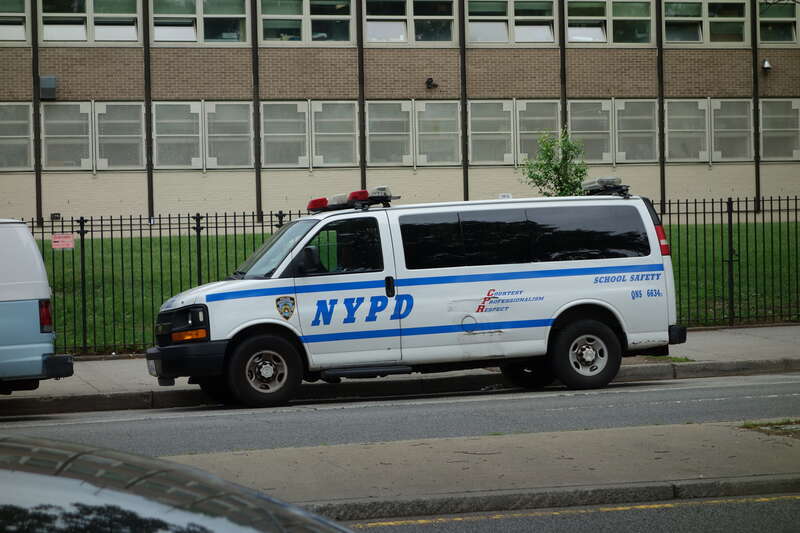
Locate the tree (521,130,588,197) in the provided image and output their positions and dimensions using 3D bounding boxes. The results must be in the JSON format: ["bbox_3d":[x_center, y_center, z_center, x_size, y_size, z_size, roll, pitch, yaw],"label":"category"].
[{"bbox_3d":[1.903,-0.228,25.976,0.820,2.750,0.820,-1,1,-16],"label":"tree"}]

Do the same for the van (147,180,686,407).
[{"bbox_3d":[0.097,0.301,23.626,5.690,2.150,2.020,-2,-1,-16],"label":"van"}]

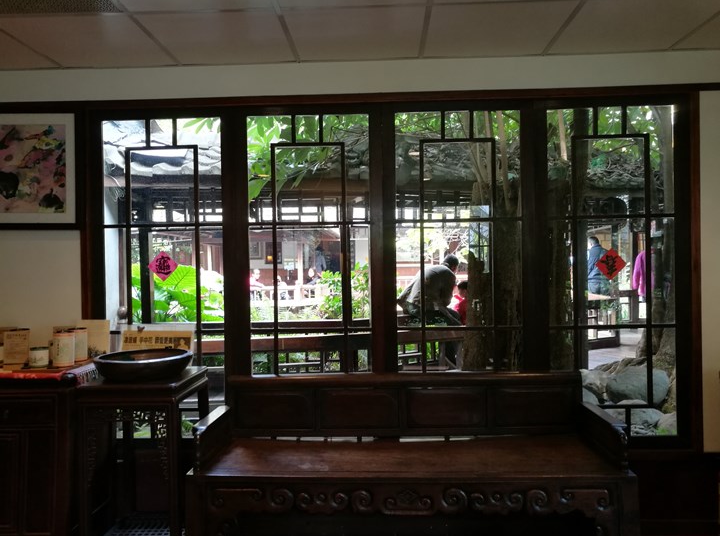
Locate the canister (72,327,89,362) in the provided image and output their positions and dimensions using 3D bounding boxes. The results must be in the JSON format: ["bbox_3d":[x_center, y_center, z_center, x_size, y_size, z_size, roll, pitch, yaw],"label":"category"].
[{"bbox_3d":[-1.328,0.360,2.641,0.086,0.149,0.086,-1,0,-12],"label":"canister"}]

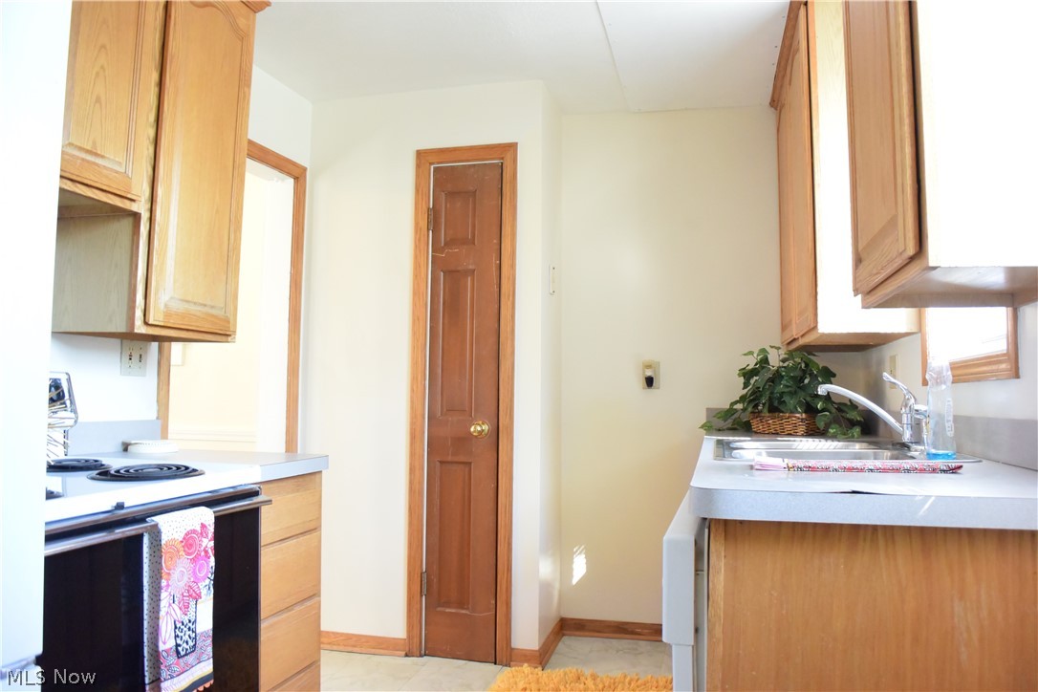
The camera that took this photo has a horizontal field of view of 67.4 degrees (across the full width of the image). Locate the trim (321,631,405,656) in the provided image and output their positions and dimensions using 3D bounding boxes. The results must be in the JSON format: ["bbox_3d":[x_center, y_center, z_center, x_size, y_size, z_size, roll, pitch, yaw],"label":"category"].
[{"bbox_3d":[-0.660,1.178,3.102,0.450,0.083,0.020,0,-4,14],"label":"trim"}]

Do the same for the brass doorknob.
[{"bbox_3d":[-0.154,0.327,3.027,0.066,0.066,0.064,0,-4,14],"label":"brass doorknob"}]

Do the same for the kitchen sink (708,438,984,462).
[{"bbox_3d":[0.780,0.354,1.998,0.549,0.184,0.825,0,-4,14],"label":"kitchen sink"}]

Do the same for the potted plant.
[{"bbox_3d":[0.960,0.170,2.905,0.541,0.318,0.397,0,-4,14],"label":"potted plant"}]

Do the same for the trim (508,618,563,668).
[{"bbox_3d":[0.082,1.192,3.146,0.135,0.083,0.473,0,-4,14],"label":"trim"}]

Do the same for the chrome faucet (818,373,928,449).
[{"bbox_3d":[0.900,0.167,1.989,0.243,0.195,0.169,0,-4,14],"label":"chrome faucet"}]

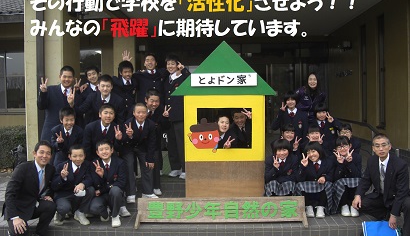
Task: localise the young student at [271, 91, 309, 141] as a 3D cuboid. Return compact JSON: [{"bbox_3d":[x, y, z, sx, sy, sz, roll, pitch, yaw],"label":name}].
[{"bbox_3d":[1.083,0.370,5.620,0.460,1.442,0.500,0,5,3],"label":"young student"}]

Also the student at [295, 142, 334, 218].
[{"bbox_3d":[1.204,0.669,4.820,0.460,0.830,0.580,0,2,12],"label":"student"}]

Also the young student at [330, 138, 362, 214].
[{"bbox_3d":[1.597,0.660,4.950,0.380,0.870,0.540,-1,4,7],"label":"young student"}]

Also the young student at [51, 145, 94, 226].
[{"bbox_3d":[-1.496,0.756,4.950,0.480,0.910,0.600,-2,4,-10],"label":"young student"}]

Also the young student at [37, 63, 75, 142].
[{"bbox_3d":[-1.795,0.236,5.300,0.560,1.720,0.400,-1,2,-16],"label":"young student"}]

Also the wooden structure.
[{"bbox_3d":[0.220,0.148,4.950,1.160,2.011,0.200,0,5,2],"label":"wooden structure"}]

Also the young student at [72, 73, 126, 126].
[{"bbox_3d":[-1.296,0.278,5.600,0.620,1.658,0.500,-1,5,-9],"label":"young student"}]

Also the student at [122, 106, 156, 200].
[{"bbox_3d":[-0.813,0.416,5.360,0.460,1.240,0.560,-1,4,-5],"label":"student"}]

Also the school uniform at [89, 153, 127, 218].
[{"bbox_3d":[-1.090,0.765,4.900,0.420,0.690,0.540,-1,4,-5],"label":"school uniform"}]

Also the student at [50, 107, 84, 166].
[{"bbox_3d":[-1.634,0.501,5.250,0.440,1.278,0.600,-1,5,-11],"label":"student"}]

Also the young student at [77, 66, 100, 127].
[{"bbox_3d":[-1.488,0.229,5.650,0.500,1.710,0.360,-1,2,-12],"label":"young student"}]

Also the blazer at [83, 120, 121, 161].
[{"bbox_3d":[-1.164,0.269,4.980,0.500,0.580,0.400,-1,2,-14],"label":"blazer"}]

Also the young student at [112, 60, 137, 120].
[{"bbox_3d":[-1.070,0.007,5.900,0.480,1.570,0.360,-2,4,-9],"label":"young student"}]

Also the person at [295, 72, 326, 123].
[{"bbox_3d":[1.457,0.158,6.000,0.500,1.554,0.500,0,5,7],"label":"person"}]

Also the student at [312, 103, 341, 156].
[{"bbox_3d":[1.539,0.446,5.600,0.460,1.289,0.500,0,5,9],"label":"student"}]

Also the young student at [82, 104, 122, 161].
[{"bbox_3d":[-1.169,0.474,5.000,0.520,1.250,0.520,-1,2,-14],"label":"young student"}]

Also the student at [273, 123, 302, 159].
[{"bbox_3d":[1.063,0.528,5.650,0.420,0.930,0.520,-1,3,0],"label":"student"}]

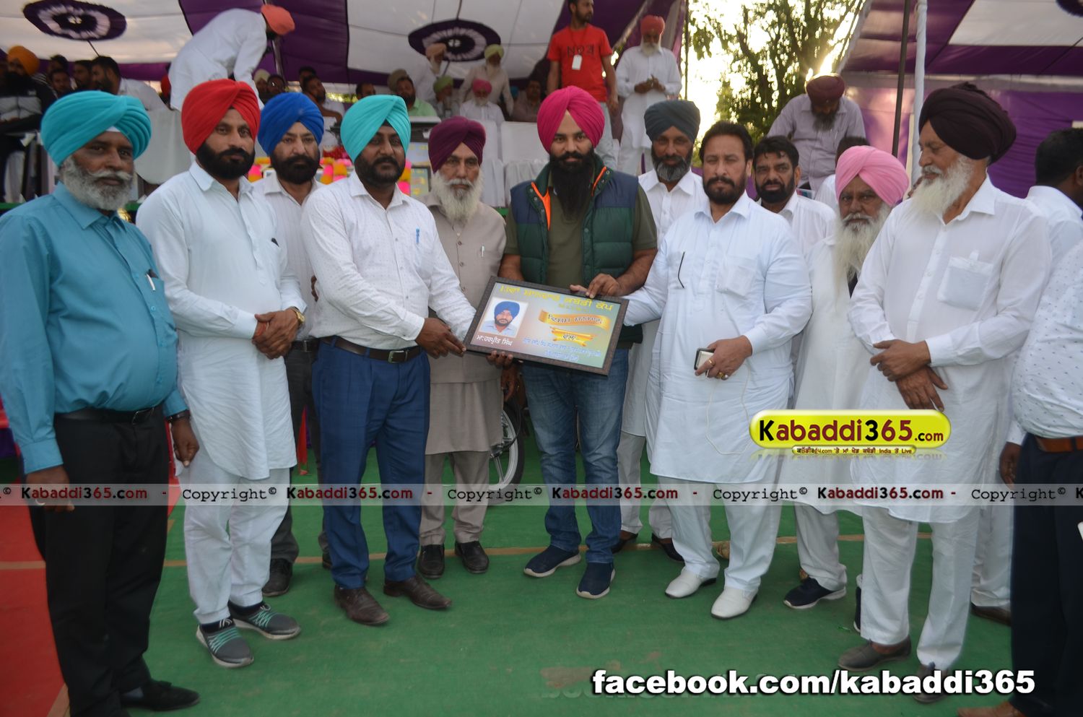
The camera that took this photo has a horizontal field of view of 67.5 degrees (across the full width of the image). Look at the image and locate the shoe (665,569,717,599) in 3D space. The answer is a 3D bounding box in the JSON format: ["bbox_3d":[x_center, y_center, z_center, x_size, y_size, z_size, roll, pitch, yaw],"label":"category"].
[{"bbox_3d":[0.600,0.836,3.166,0.280,0.100,0.105,-7,13,-35],"label":"shoe"}]

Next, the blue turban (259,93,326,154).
[{"bbox_3d":[-0.915,-0.860,2.947,0.230,0.210,0.265,-4,5,-26],"label":"blue turban"}]

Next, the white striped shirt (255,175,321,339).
[{"bbox_3d":[-0.919,-0.373,3.000,0.480,0.640,0.280,-2,11,-16],"label":"white striped shirt"}]

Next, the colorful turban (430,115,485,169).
[{"bbox_3d":[-0.330,-0.847,3.180,0.210,0.210,0.255,-1,9,-13],"label":"colorful turban"}]

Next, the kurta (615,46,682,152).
[{"bbox_3d":[1.004,-2.429,7.600,0.600,1.000,0.380,2,9,7],"label":"kurta"}]

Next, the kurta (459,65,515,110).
[{"bbox_3d":[-0.636,-3.018,9.600,0.580,0.980,0.360,1,11,-2],"label":"kurta"}]

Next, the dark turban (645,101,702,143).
[{"bbox_3d":[0.518,-0.940,3.210,0.215,0.165,0.250,2,6,9],"label":"dark turban"}]

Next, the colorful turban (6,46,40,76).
[{"bbox_3d":[-4.284,-2.456,6.700,0.250,0.225,0.265,-1,11,-10],"label":"colorful turban"}]

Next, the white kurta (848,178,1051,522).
[{"bbox_3d":[1.227,-0.046,2.476,0.500,0.970,0.410,10,13,41],"label":"white kurta"}]

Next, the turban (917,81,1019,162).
[{"bbox_3d":[1.227,-0.676,2.330,0.275,0.210,0.235,-1,11,-12],"label":"turban"}]

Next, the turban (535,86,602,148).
[{"bbox_3d":[0.105,-0.879,2.953,0.235,0.220,0.265,1,4,0],"label":"turban"}]

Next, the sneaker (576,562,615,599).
[{"bbox_3d":[0.220,0.832,3.153,0.105,0.110,0.285,5,10,24],"label":"sneaker"}]

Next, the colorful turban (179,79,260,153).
[{"bbox_3d":[-0.983,-0.741,2.481,0.225,0.210,0.260,-7,7,-41],"label":"colorful turban"}]

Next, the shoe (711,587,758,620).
[{"bbox_3d":[0.722,0.861,2.986,0.100,0.100,0.280,9,12,42],"label":"shoe"}]

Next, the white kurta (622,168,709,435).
[{"bbox_3d":[0.514,-0.236,3.318,0.480,1.090,0.300,2,9,8],"label":"white kurta"}]

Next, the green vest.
[{"bbox_3d":[0.127,-0.402,3.006,0.490,0.680,0.300,2,9,8],"label":"green vest"}]

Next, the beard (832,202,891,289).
[{"bbox_3d":[1.075,-0.378,2.720,0.190,0.290,0.150,9,14,37],"label":"beard"}]

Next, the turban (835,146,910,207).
[{"bbox_3d":[1.144,-0.629,2.800,0.240,0.200,0.260,9,14,37],"label":"turban"}]

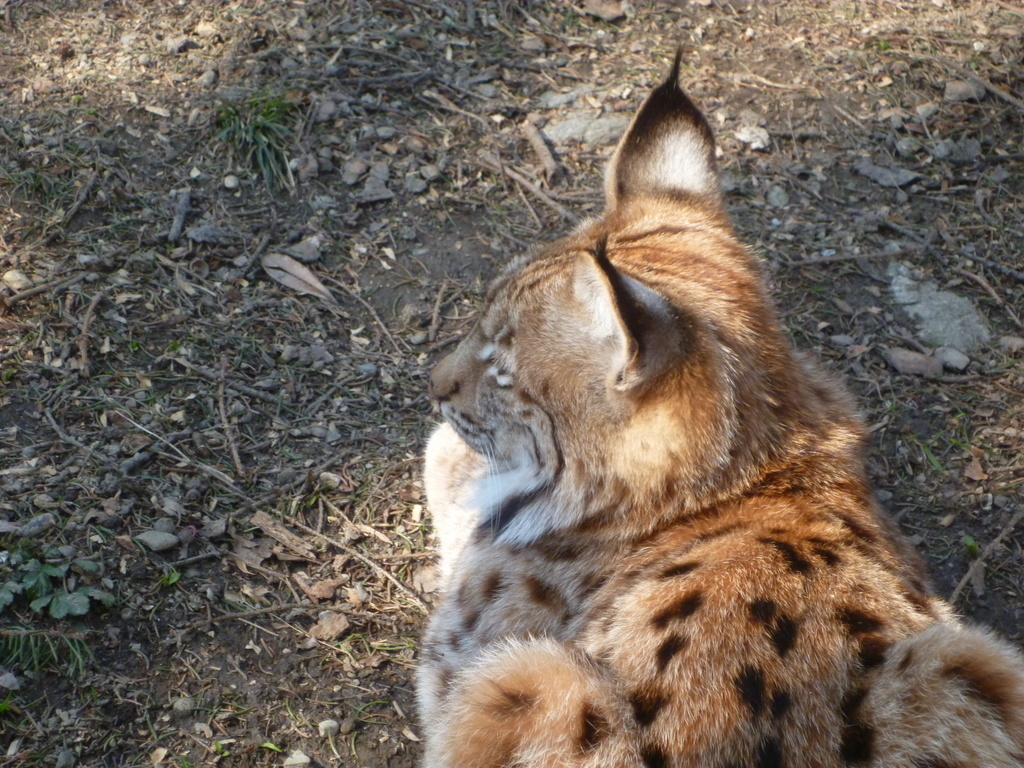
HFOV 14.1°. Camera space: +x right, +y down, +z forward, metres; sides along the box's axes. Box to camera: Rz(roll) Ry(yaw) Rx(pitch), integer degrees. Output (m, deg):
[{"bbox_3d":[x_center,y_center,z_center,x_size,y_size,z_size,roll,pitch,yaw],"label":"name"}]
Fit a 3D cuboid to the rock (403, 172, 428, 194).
[{"bbox_3d":[-0.080,-0.168,3.466,0.020,0.014,0.024,0,42,0],"label":"rock"}]

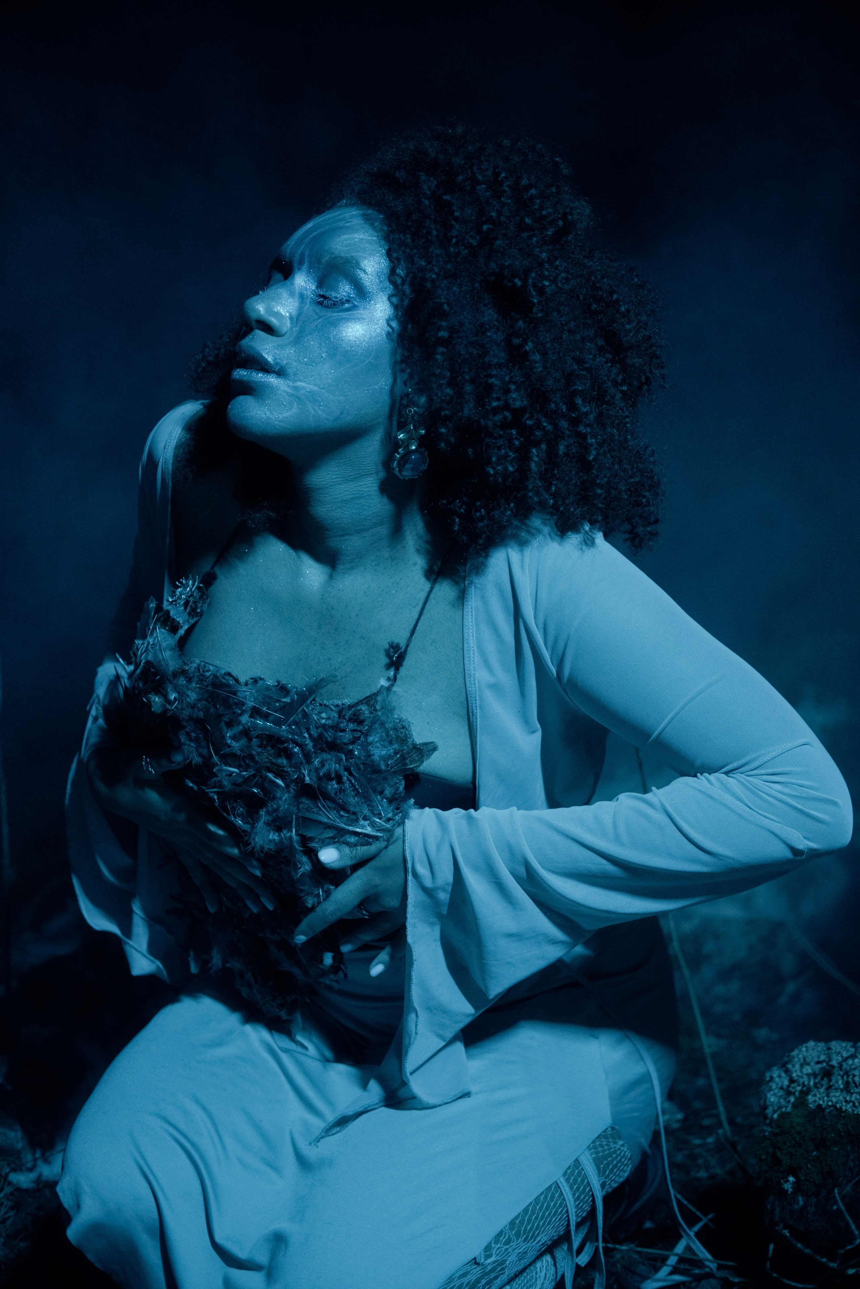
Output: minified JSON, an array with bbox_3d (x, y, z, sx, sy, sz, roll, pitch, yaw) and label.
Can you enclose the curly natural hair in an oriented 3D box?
[{"bbox_3d":[-0.003,-0.238,1.510,0.315,0.335,0.350,7,1,-35],"label":"curly natural hair"}]

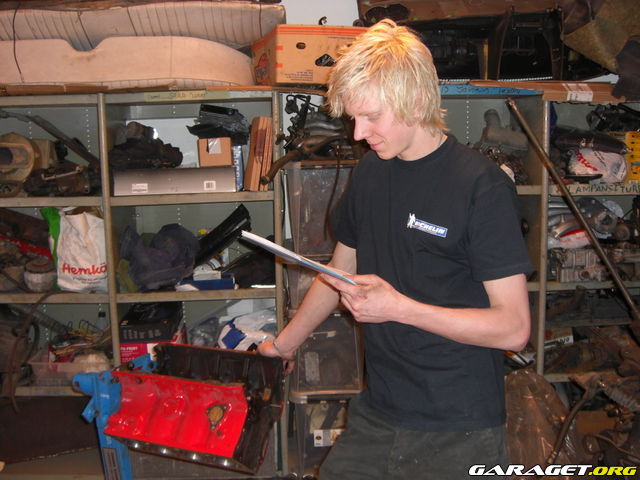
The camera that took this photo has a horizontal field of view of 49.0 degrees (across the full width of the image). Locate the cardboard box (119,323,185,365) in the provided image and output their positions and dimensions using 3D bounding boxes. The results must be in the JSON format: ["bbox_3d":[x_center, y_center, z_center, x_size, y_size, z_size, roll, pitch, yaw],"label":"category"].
[{"bbox_3d":[-0.791,0.501,3.301,0.260,0.270,0.300,-1,7,0],"label":"cardboard box"}]

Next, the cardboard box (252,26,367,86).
[{"bbox_3d":[-0.050,-0.756,2.992,0.400,0.222,0.520,-3,8,-16],"label":"cardboard box"}]

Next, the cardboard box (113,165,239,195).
[{"bbox_3d":[-0.624,-0.269,3.160,0.530,0.115,0.270,-1,7,0],"label":"cardboard box"}]

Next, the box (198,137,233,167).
[{"bbox_3d":[-0.450,-0.388,3.112,0.140,0.118,0.140,-1,7,2],"label":"box"}]

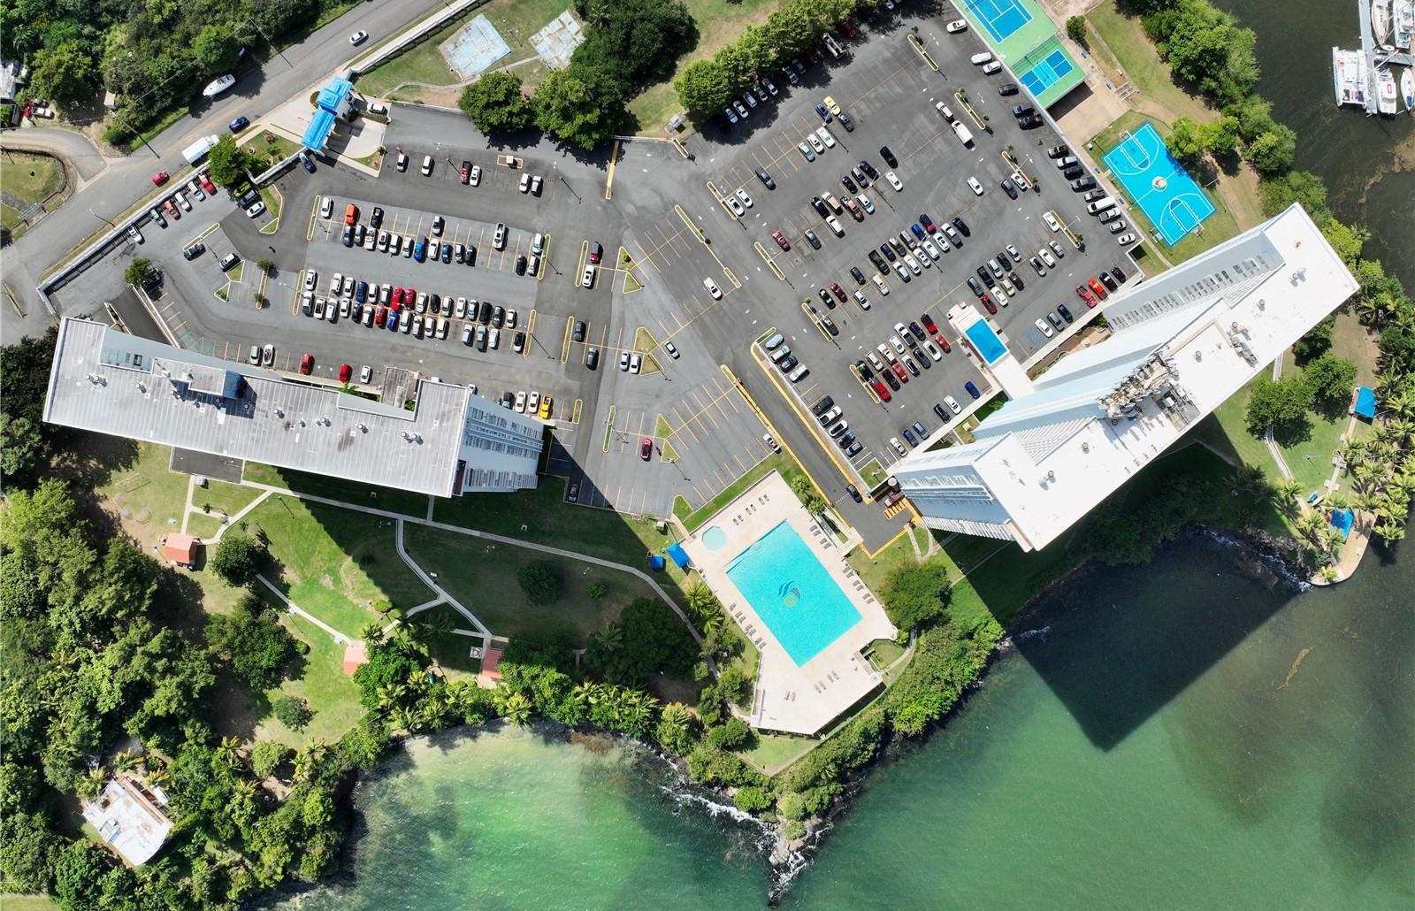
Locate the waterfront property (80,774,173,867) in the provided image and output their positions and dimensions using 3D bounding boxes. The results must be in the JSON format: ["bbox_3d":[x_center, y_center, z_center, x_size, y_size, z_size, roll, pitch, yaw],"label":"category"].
[{"bbox_3d":[-145.128,91.158,245.540,17.000,5.200,12.800,45,89,2],"label":"waterfront property"}]

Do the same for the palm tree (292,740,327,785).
[{"bbox_3d":[-98.264,75.959,245.173,8.000,8.500,9.500,0,88,0],"label":"palm tree"}]

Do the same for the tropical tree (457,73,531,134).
[{"bbox_3d":[-52.642,-87.015,241.808,17.200,9.500,14.800,-1,88,1],"label":"tropical tree"}]

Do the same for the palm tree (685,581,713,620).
[{"bbox_3d":[-2.253,35.088,238.789,7.200,8.000,8.200,0,88,1],"label":"palm tree"}]

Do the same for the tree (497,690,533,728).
[{"bbox_3d":[-48.117,63.123,247.348,8.800,8.500,8.800,0,88,0],"label":"tree"}]

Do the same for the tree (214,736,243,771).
[{"bbox_3d":[-116.203,72.131,239.714,6.900,8.000,8.100,-1,88,1],"label":"tree"}]

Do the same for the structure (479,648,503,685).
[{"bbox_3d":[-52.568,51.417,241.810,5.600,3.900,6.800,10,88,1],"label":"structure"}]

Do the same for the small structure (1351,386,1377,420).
[{"bbox_3d":[162.377,-13.045,242.978,4.700,3.400,6.600,16,88,1],"label":"small structure"}]

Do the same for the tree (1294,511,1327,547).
[{"bbox_3d":[146.359,17.518,239.852,7.400,7.500,7.800,1,88,1],"label":"tree"}]

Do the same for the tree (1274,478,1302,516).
[{"bbox_3d":[141.364,9.344,240.260,6.600,7.500,7.400,1,88,1],"label":"tree"}]

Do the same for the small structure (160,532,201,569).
[{"bbox_3d":[-132.200,23.807,246.051,6.800,4.100,6.700,9,88,1],"label":"small structure"}]

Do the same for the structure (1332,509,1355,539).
[{"bbox_3d":[160.896,17.382,249.230,4.600,3.600,6.400,14,88,1],"label":"structure"}]

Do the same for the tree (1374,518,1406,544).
[{"bbox_3d":[169.909,18.961,247.013,7.400,8.800,6.800,0,88,0],"label":"tree"}]

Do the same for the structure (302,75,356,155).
[{"bbox_3d":[-93.752,-84.240,243.575,5.500,6.800,18.200,26,88,2],"label":"structure"}]

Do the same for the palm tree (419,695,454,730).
[{"bbox_3d":[-67.556,64.345,247.672,8.000,8.000,8.000,0,88,0],"label":"palm tree"}]

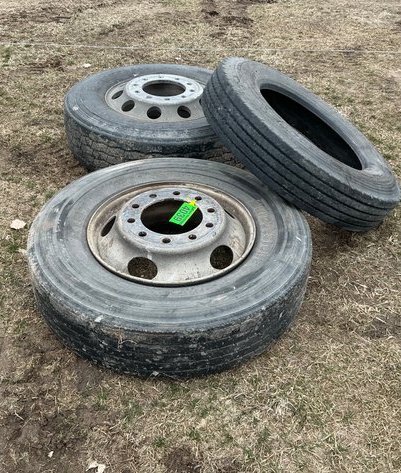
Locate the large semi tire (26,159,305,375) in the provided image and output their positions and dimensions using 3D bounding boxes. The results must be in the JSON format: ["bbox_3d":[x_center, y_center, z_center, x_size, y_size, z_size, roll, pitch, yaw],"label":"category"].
[{"bbox_3d":[-0.102,0.049,1.886,1.010,0.288,1.010,1,38,0],"label":"large semi tire"}]

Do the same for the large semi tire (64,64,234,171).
[{"bbox_3d":[-0.190,-0.609,2.657,1.005,0.288,1.005,4,38,0],"label":"large semi tire"}]

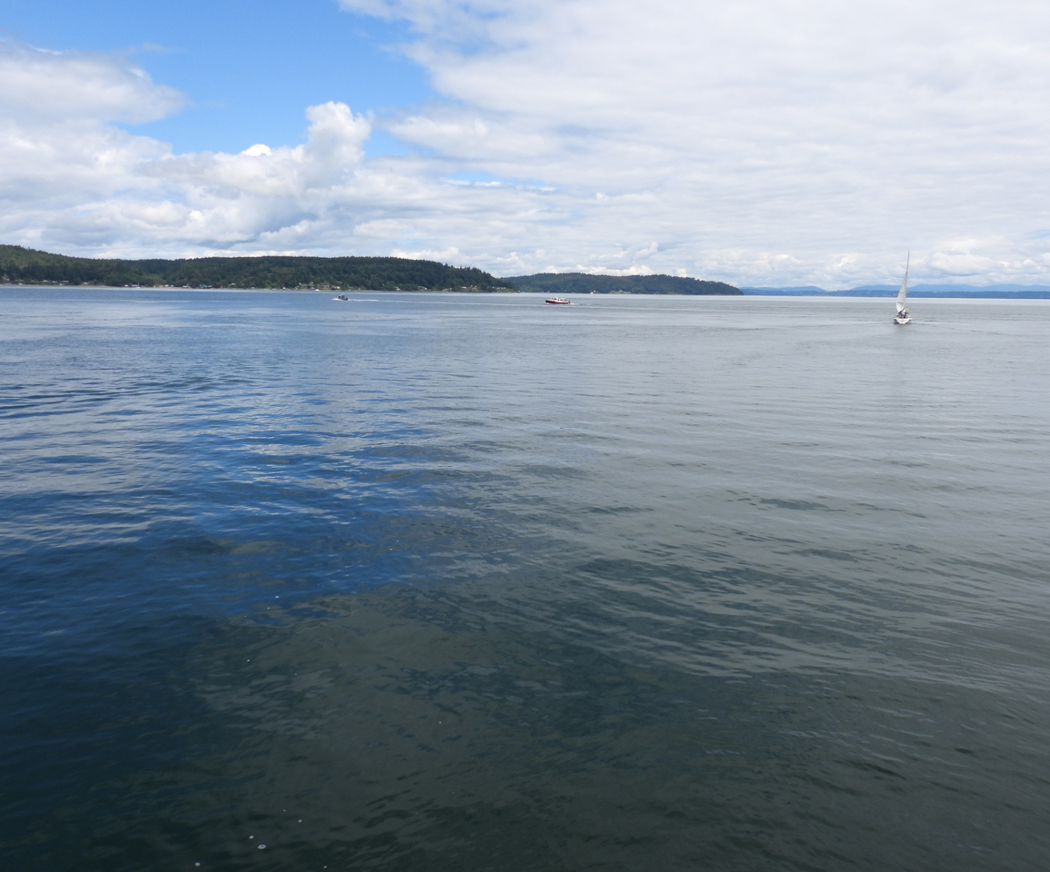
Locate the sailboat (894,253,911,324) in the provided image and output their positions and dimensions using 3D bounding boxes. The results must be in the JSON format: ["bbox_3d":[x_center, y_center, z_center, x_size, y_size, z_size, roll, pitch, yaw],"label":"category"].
[{"bbox_3d":[61.248,-23.883,129.574,2.800,11.500,8.700,5,11,24],"label":"sailboat"}]

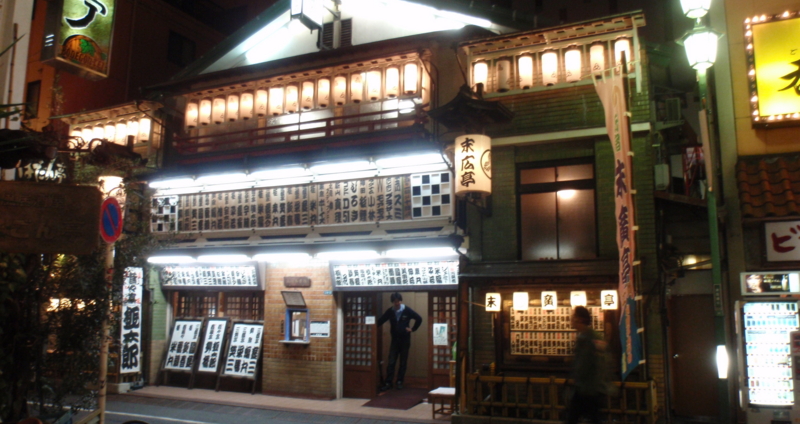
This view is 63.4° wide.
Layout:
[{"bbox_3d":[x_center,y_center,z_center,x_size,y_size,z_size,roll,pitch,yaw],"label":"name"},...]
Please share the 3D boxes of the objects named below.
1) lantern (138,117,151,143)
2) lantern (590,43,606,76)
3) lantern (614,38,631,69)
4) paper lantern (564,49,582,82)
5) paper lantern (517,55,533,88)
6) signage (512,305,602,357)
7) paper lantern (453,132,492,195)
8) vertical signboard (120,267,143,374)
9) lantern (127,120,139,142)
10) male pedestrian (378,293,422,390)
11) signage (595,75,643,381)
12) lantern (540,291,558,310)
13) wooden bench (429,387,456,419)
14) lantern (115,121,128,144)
[{"bbox_3d":[-5.159,-1.670,13.098,0.243,0.516,0.243,-4,-9,25],"label":"lantern"},{"bbox_3d":[2.838,-2.182,9.302,0.215,0.500,0.215,-4,-8,25],"label":"lantern"},{"bbox_3d":[3.152,-2.202,9.158,0.215,0.500,0.215,-4,-8,25],"label":"lantern"},{"bbox_3d":[2.549,-2.151,9.518,0.243,0.516,0.243,-4,-9,25],"label":"paper lantern"},{"bbox_3d":[1.891,-2.131,9.827,0.243,0.516,0.243,-4,-9,25],"label":"paper lantern"},{"bbox_3d":[2.255,1.708,9.355,1.310,0.688,0.051,-4,-9,25],"label":"signage"},{"bbox_3d":[1.055,-0.670,9.380,0.536,0.810,0.536,0,-9,0],"label":"paper lantern"},{"bbox_3d":[-5.050,2.030,12.199,0.347,1.948,0.080,2,-7,-23],"label":"vertical signboard"},{"bbox_3d":[-5.391,-1.626,13.066,0.215,0.500,0.215,-4,-8,25],"label":"lantern"},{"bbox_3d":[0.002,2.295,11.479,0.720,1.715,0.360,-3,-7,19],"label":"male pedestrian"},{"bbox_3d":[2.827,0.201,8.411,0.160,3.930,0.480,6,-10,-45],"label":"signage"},{"bbox_3d":[2.044,1.211,8.834,0.200,0.259,0.200,-4,-8,25],"label":"lantern"},{"bbox_3d":[0.714,2.802,9.501,0.445,0.359,0.648,-2,-9,17],"label":"wooden bench"},{"bbox_3d":[-5.757,-1.643,13.377,0.243,0.516,0.243,-4,-9,25],"label":"lantern"}]

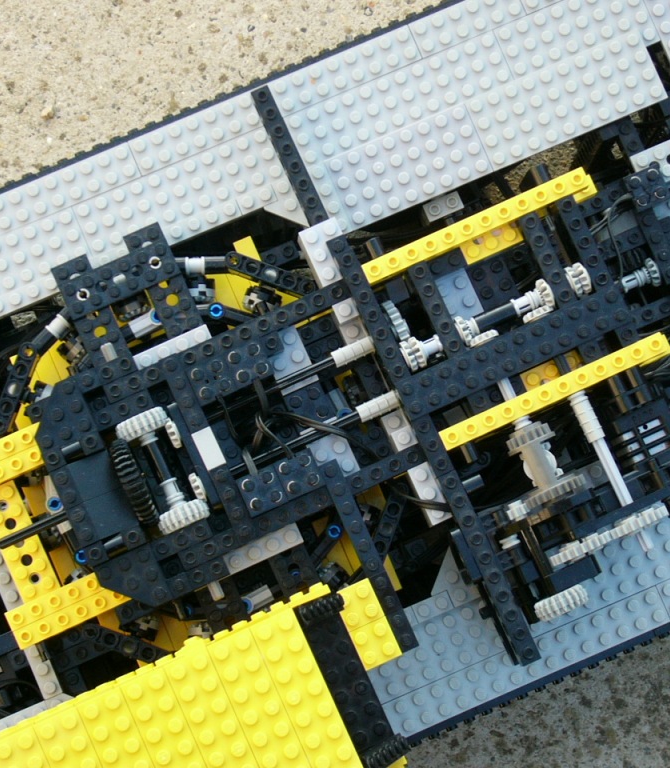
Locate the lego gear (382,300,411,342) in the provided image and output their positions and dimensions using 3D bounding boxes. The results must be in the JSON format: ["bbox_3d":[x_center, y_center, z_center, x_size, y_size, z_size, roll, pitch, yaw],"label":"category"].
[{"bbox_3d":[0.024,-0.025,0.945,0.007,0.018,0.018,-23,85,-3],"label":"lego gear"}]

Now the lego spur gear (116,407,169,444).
[{"bbox_3d":[-0.075,0.017,0.918,0.021,0.021,0.008,-24,83,-4],"label":"lego spur gear"}]

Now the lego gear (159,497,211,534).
[{"bbox_3d":[-0.058,0.052,0.913,0.021,0.021,0.008,-24,83,-4],"label":"lego gear"}]

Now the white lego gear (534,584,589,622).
[{"bbox_3d":[0.091,0.088,0.935,0.022,0.022,0.008,-23,85,-3],"label":"white lego gear"}]

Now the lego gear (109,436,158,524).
[{"bbox_3d":[-0.078,0.038,0.915,0.008,0.037,0.037,-24,83,-4],"label":"lego gear"}]

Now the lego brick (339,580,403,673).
[{"bbox_3d":[0.012,0.093,0.902,0.016,0.011,0.032,-24,83,-4],"label":"lego brick"}]

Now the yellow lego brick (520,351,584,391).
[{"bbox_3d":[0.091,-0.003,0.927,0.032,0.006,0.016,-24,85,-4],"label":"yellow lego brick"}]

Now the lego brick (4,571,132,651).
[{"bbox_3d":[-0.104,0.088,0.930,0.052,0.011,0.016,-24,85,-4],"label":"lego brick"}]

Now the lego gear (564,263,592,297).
[{"bbox_3d":[0.096,-0.041,0.924,0.007,0.013,0.013,-24,83,-4],"label":"lego gear"}]

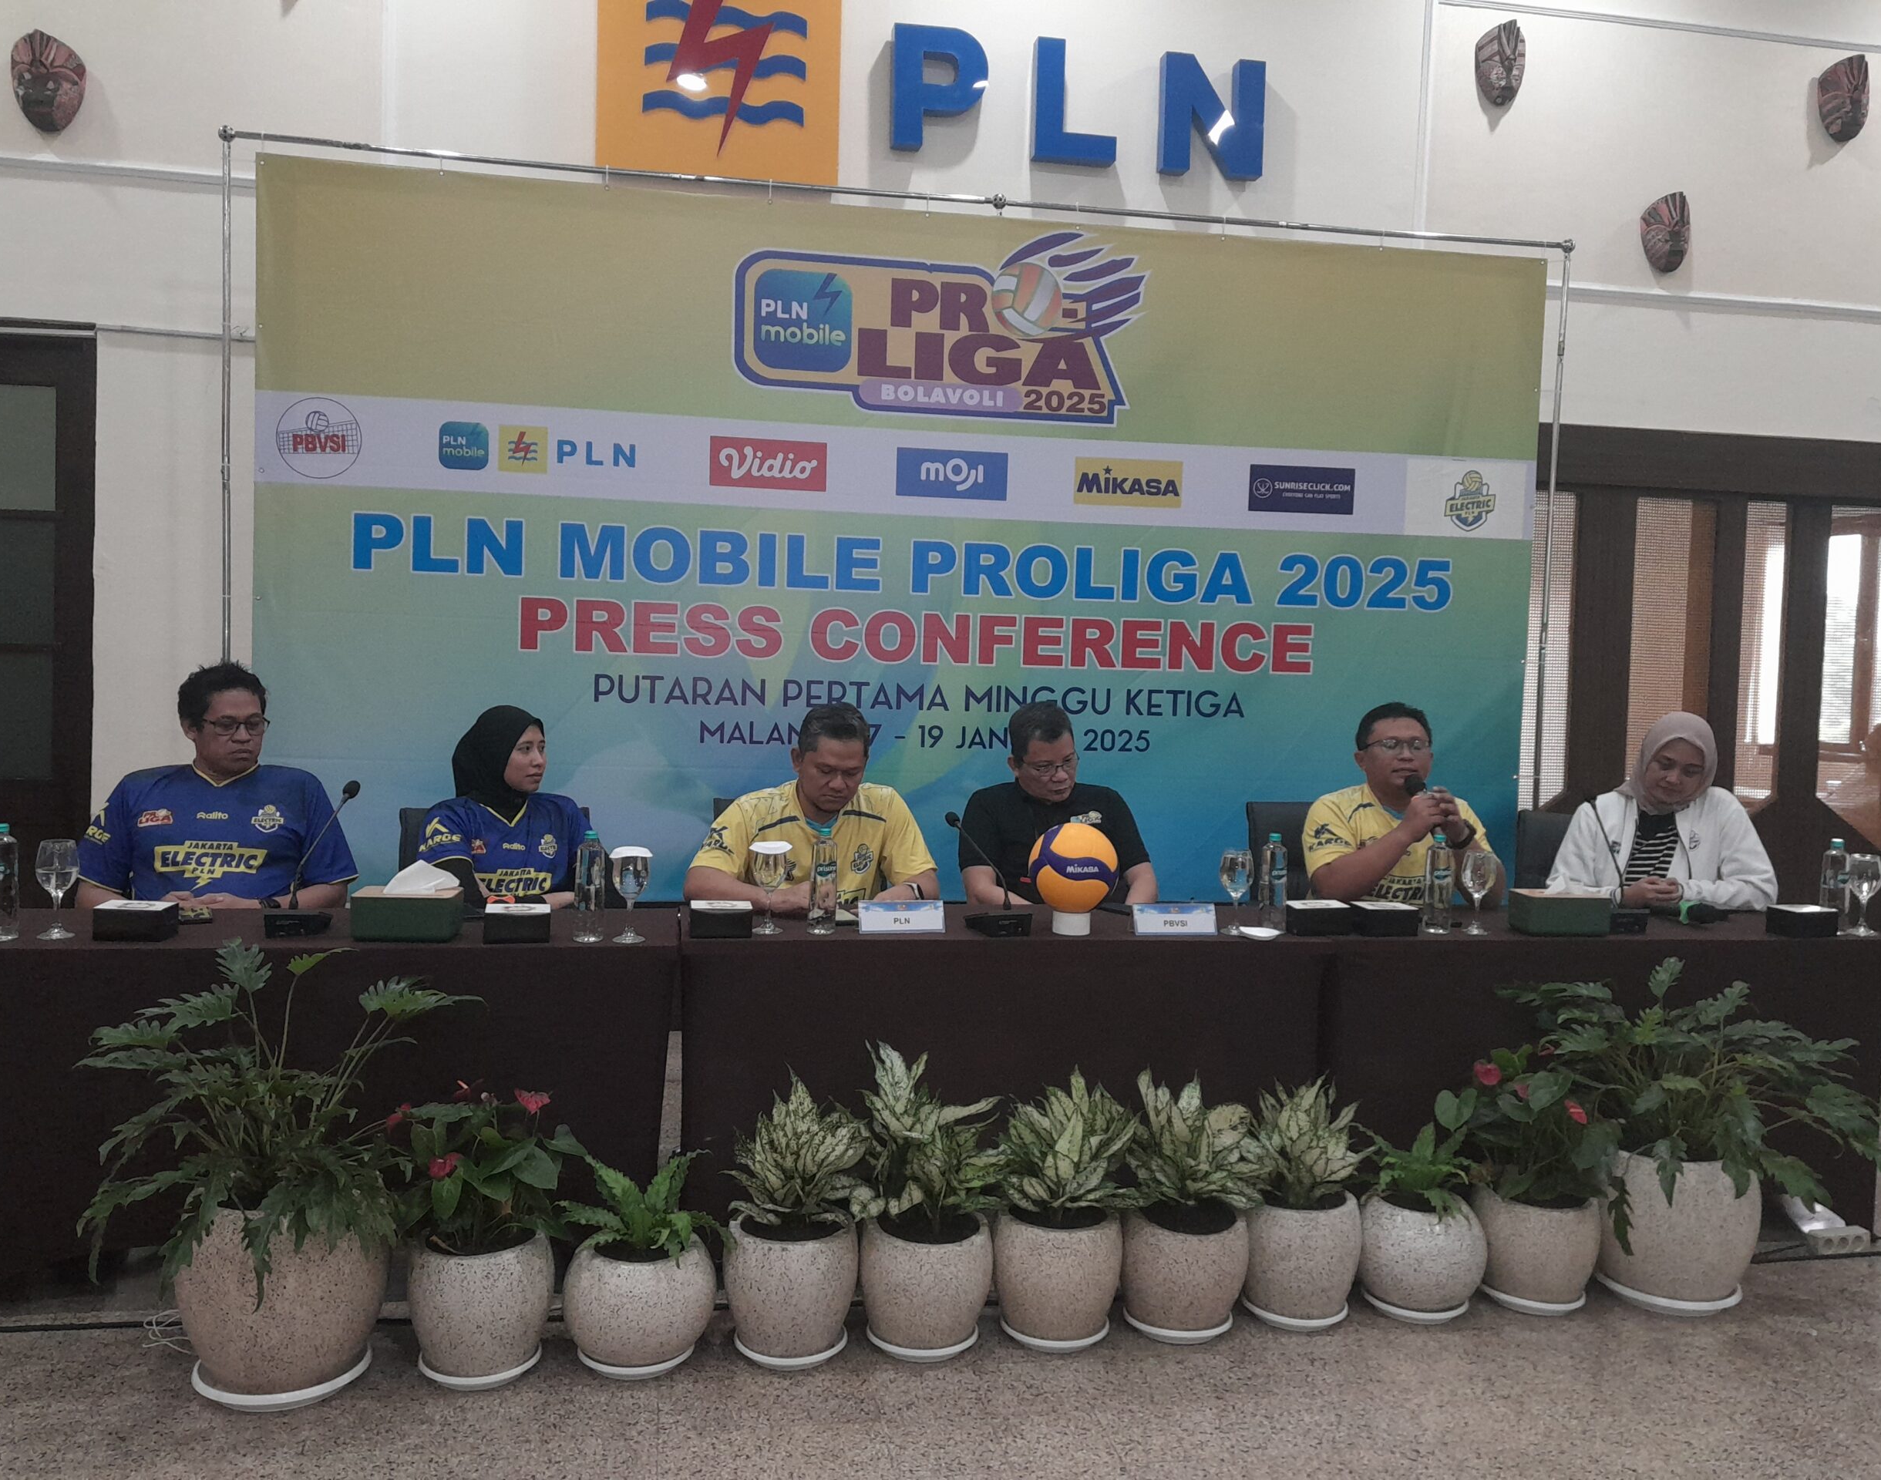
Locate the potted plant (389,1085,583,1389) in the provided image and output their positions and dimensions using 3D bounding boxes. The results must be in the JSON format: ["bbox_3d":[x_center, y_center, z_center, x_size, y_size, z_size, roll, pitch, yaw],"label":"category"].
[{"bbox_3d":[-0.864,0.927,2.943,0.360,0.542,0.350,1,3,-11],"label":"potted plant"}]

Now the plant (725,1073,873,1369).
[{"bbox_3d":[-0.278,0.922,3.028,0.291,0.559,0.291,1,2,-11],"label":"plant"}]

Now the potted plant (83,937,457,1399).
[{"bbox_3d":[-1.241,0.782,2.877,0.710,0.810,0.600,1,3,-11],"label":"potted plant"}]

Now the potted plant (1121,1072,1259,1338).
[{"bbox_3d":[0.531,0.958,3.222,0.285,0.536,0.285,1,3,-11],"label":"potted plant"}]

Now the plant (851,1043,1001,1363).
[{"bbox_3d":[-0.028,0.904,3.075,0.299,0.608,0.299,1,2,-11],"label":"plant"}]

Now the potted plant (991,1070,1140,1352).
[{"bbox_3d":[0.260,0.948,3.169,0.310,0.535,0.300,1,2,-10],"label":"potted plant"}]

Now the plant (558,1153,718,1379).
[{"bbox_3d":[-0.578,0.993,2.974,0.313,0.403,0.313,1,2,-11],"label":"plant"}]

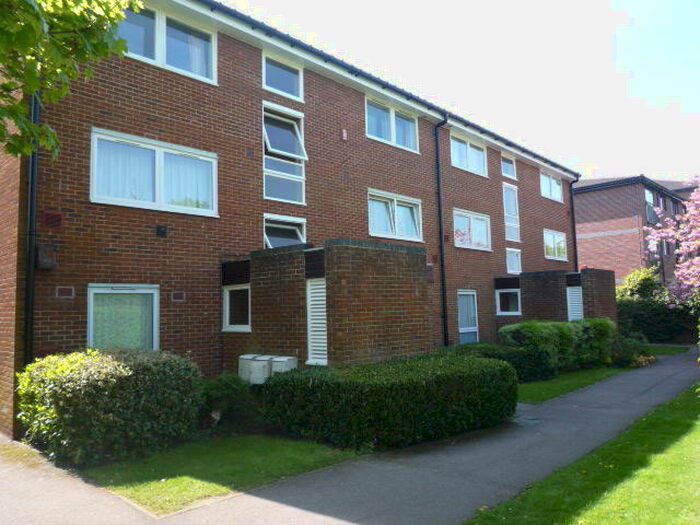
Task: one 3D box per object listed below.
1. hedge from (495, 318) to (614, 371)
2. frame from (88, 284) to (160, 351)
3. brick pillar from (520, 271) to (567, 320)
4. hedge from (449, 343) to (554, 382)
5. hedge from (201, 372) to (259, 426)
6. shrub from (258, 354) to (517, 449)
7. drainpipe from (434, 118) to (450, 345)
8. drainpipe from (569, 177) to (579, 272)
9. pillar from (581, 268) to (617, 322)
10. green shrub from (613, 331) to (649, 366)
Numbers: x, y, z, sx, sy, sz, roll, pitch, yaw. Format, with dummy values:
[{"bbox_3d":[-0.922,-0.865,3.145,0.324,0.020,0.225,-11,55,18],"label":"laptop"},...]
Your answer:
[{"bbox_3d":[5.848,2.235,14.195,1.620,1.270,3.700,-6,-7,44],"label":"hedge"},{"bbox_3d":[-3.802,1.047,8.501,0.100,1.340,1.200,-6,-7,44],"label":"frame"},{"bbox_3d":[6.453,1.638,16.583,1.500,2.710,0.350,-6,-7,44],"label":"brick pillar"},{"bbox_3d":[3.253,2.349,11.683,1.750,0.720,2.500,-6,-7,44],"label":"hedge"},{"bbox_3d":[-1.881,2.090,7.954,0.860,0.760,0.920,-6,-7,43],"label":"hedge"},{"bbox_3d":[0.706,1.988,7.762,2.270,0.870,3.300,-6,-7,44],"label":"shrub"},{"bbox_3d":[2.954,-0.790,15.447,0.460,7.530,0.110,-6,-7,43],"label":"drainpipe"},{"bbox_3d":[10.789,-0.281,23.727,0.440,7.530,0.110,-6,-7,43],"label":"drainpipe"},{"bbox_3d":[8.080,1.576,16.313,0.320,2.710,2.220,-6,-7,44],"label":"pillar"},{"bbox_3d":[7.436,2.260,13.452,0.940,0.880,1.000,-6,-7,43],"label":"green shrub"}]

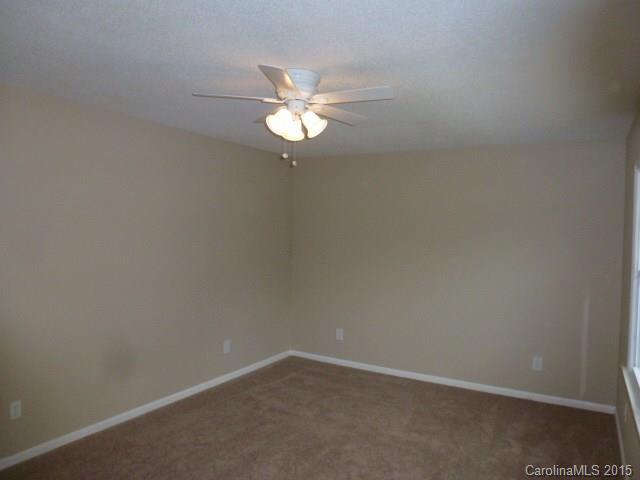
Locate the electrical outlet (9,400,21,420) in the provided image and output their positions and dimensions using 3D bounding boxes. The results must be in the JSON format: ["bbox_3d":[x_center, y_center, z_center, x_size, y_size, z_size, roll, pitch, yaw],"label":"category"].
[{"bbox_3d":[-1.935,1.079,2.812,0.014,0.117,0.073,2,1,30],"label":"electrical outlet"}]

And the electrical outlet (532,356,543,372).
[{"bbox_3d":[2.006,1.147,4.093,0.073,0.117,0.014,2,1,30],"label":"electrical outlet"}]

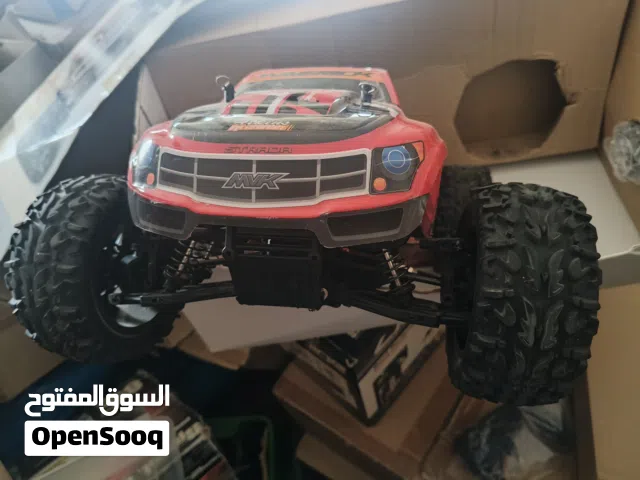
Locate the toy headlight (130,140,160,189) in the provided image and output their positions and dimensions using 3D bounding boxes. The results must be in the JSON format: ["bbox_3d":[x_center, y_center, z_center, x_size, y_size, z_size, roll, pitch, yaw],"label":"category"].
[{"bbox_3d":[-0.086,-0.039,0.238,0.012,0.025,0.030,-10,15,-43],"label":"toy headlight"}]

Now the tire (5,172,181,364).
[{"bbox_3d":[-0.143,0.018,0.321,0.057,0.122,0.122,-1,10,10],"label":"tire"}]

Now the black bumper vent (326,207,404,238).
[{"bbox_3d":[0.021,-0.007,0.217,0.036,0.015,0.010,-1,11,-8],"label":"black bumper vent"}]

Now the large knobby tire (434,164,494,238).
[{"bbox_3d":[0.158,-0.021,0.545,0.057,0.122,0.122,5,11,9],"label":"large knobby tire"}]

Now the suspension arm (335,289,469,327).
[{"bbox_3d":[0.047,0.035,0.285,0.076,0.016,0.034,7,12,9],"label":"suspension arm"}]

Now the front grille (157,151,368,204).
[{"bbox_3d":[-0.028,-0.030,0.216,0.098,0.025,0.014,3,11,10],"label":"front grille"}]

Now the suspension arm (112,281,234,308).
[{"bbox_3d":[-0.082,0.028,0.307,0.076,0.016,0.034,-1,10,10],"label":"suspension arm"}]

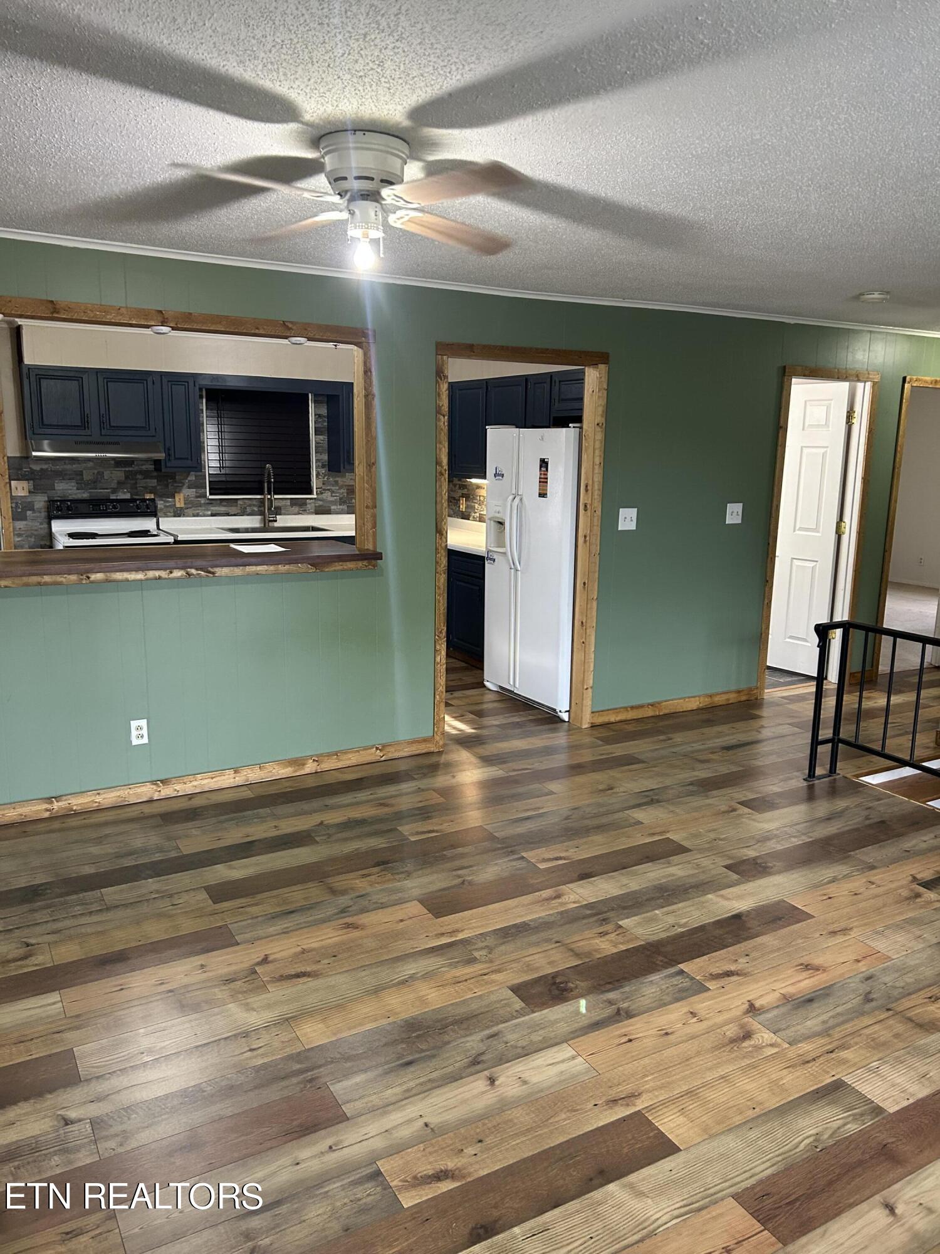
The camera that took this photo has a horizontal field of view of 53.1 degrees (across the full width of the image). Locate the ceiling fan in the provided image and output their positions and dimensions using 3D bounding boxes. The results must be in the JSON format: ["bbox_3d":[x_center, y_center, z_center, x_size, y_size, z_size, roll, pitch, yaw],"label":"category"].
[{"bbox_3d":[-0.291,-1.158,2.600,1.130,0.320,1.130,-5,13,-30],"label":"ceiling fan"}]

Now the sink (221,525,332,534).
[{"bbox_3d":[-1.625,-0.697,7.833,0.830,0.200,0.500,-5,13,-30],"label":"sink"}]

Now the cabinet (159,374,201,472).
[{"bbox_3d":[-2.311,-1.605,7.396,0.300,0.752,0.320,-5,13,-30],"label":"cabinet"}]

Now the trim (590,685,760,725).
[{"bbox_3d":[1.330,0.498,6.003,1.392,0.085,0.022,-5,13,-30],"label":"trim"}]

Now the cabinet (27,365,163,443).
[{"bbox_3d":[-2.838,-1.661,7.074,0.921,0.537,0.320,-5,13,-30],"label":"cabinet"}]

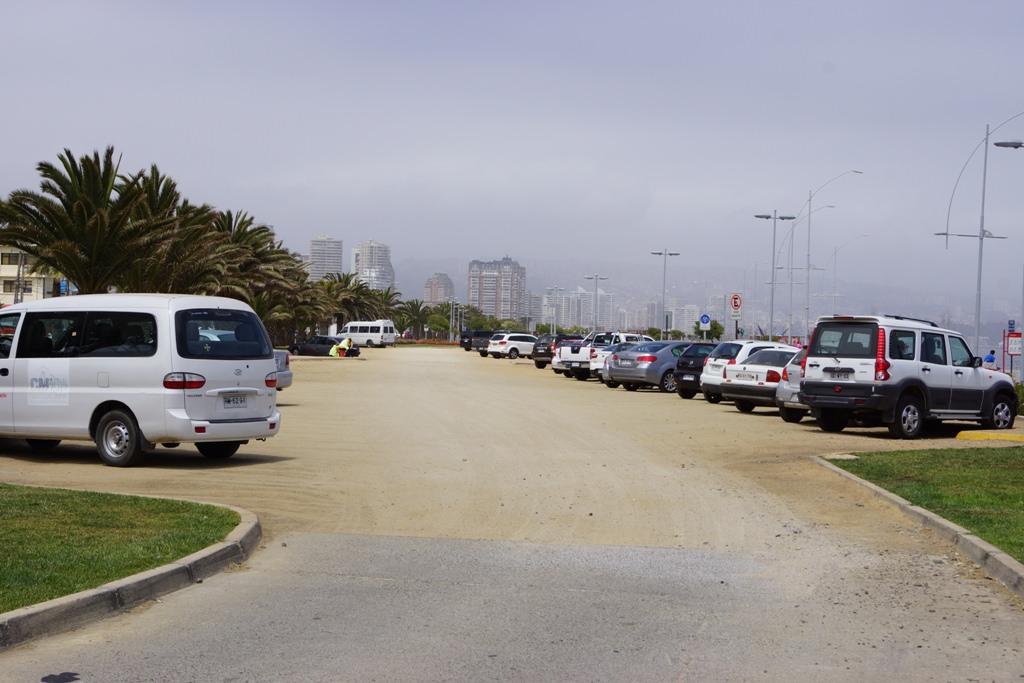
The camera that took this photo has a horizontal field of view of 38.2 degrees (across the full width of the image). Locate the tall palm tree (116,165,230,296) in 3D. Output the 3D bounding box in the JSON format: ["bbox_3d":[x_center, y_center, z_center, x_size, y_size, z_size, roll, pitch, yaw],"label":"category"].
[{"bbox_3d":[-15.035,-3.358,64.000,6.800,8.510,6.800,1,0,0],"label":"tall palm tree"}]

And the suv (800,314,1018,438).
[{"bbox_3d":[6.774,0.594,25.022,4.400,1.940,1.800,1,0,-42],"label":"suv"}]

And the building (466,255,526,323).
[{"bbox_3d":[-13.842,-41.347,1365.000,42.000,74.200,36.000,1,0,16],"label":"building"}]

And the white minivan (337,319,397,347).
[{"bbox_3d":[-14.174,-0.704,142.083,5.700,2.620,1.950,2,0,37],"label":"white minivan"}]

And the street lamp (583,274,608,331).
[{"bbox_3d":[8.214,-2.669,144.990,2.200,7.700,0.350,1,0,-4],"label":"street lamp"}]

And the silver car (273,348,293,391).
[{"bbox_3d":[-6.679,0.463,29.566,4.300,1.450,1.690,2,0,23],"label":"silver car"}]

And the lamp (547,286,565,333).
[{"bbox_3d":[5.411,-2.891,183.990,2.200,7.700,0.350,1,0,-4],"label":"lamp"}]

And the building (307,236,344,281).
[{"bbox_3d":[-170.383,-51.905,1355.000,29.000,87.600,20.000,1,0,-14],"label":"building"}]

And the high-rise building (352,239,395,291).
[{"bbox_3d":[-121.691,-47.532,1295.000,36.000,81.800,30.000,1,0,-5],"label":"high-rise building"}]

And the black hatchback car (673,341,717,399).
[{"bbox_3d":[6.032,0.796,38.403,4.100,1.460,1.700,1,0,-40],"label":"black hatchback car"}]

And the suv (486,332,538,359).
[{"bbox_3d":[0.673,0.296,98.102,4.850,1.720,1.860,1,0,-42],"label":"suv"}]

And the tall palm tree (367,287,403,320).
[{"bbox_3d":[-17.035,-3.542,199.990,6.200,7.700,6.200,1,0,-1],"label":"tall palm tree"}]

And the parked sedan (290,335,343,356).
[{"bbox_3d":[-12.010,0.295,95.000,4.400,1.430,1.700,1,0,20],"label":"parked sedan"}]

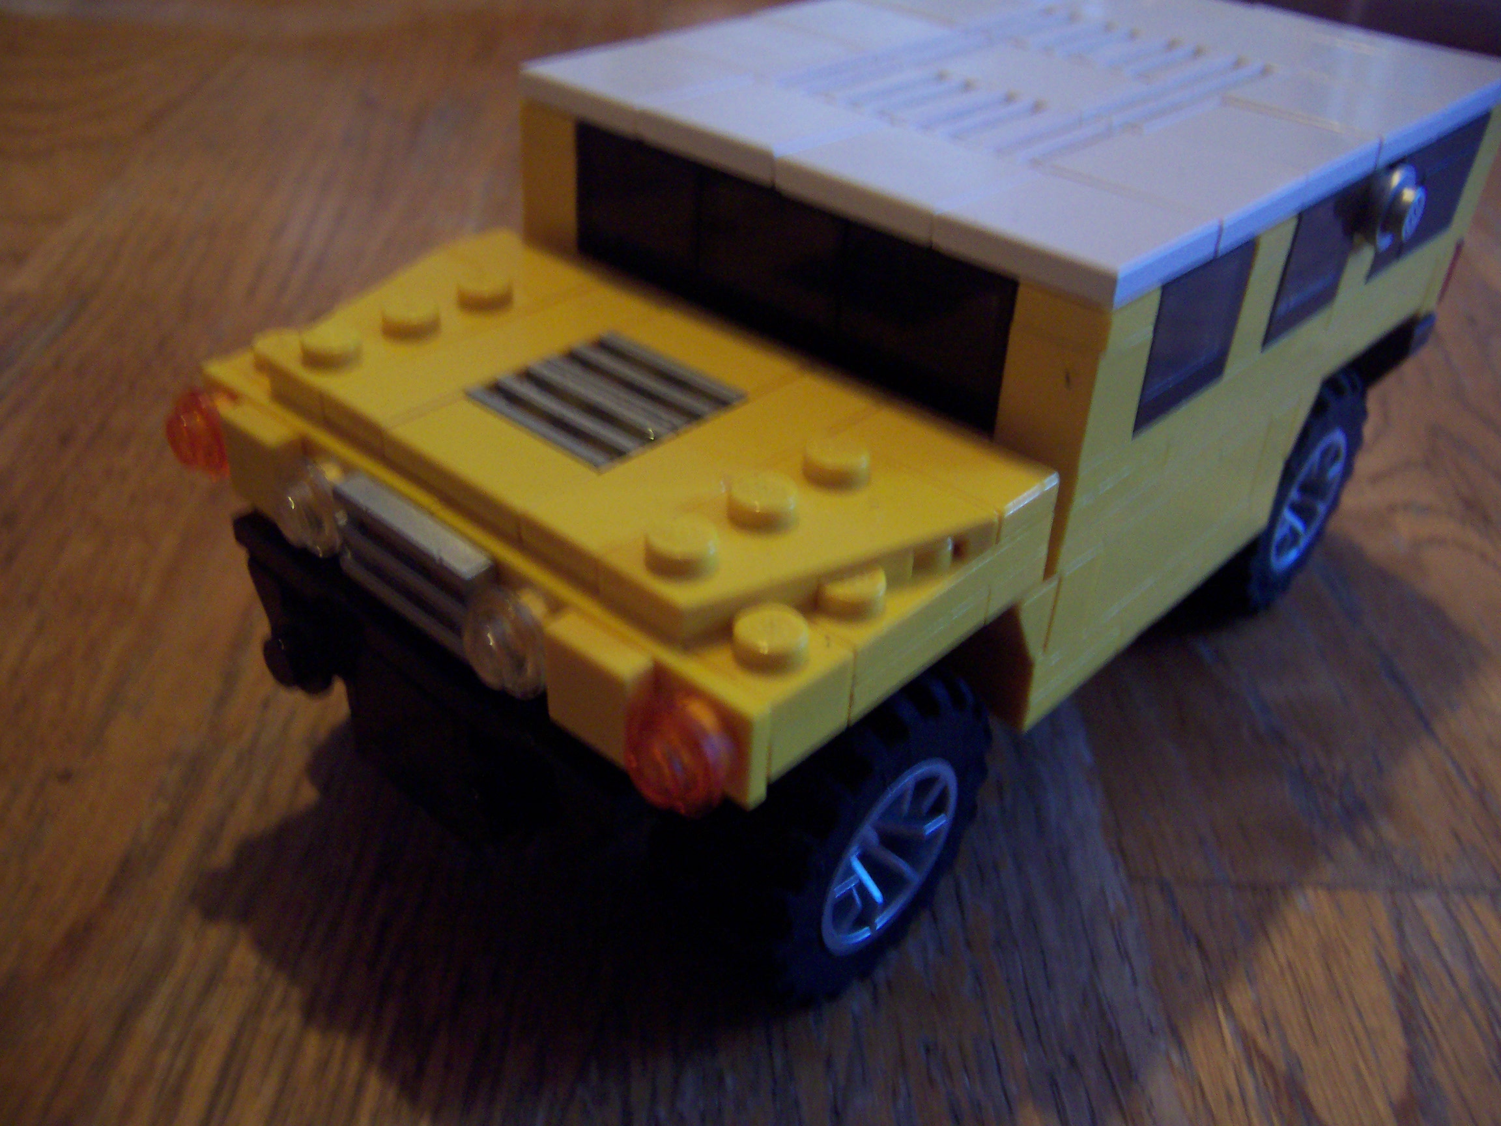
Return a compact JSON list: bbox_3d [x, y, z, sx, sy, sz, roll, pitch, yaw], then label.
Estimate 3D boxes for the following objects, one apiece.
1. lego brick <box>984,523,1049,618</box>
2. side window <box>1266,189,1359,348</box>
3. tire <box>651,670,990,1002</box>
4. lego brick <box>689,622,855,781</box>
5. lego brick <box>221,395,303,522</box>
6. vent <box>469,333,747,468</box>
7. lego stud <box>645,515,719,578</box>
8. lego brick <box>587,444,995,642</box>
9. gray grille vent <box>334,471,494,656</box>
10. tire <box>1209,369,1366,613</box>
[{"bbox_3d":[0.017,-0.001,0.110,0.008,0.006,0.008,29,43,32],"label":"lego brick"},{"bbox_3d":[0.051,-0.029,0.133,0.003,0.013,0.016,29,42,32],"label":"side window"},{"bbox_3d":[0.006,0.021,0.118,0.014,0.030,0.030,29,42,32],"label":"tire"},{"bbox_3d":[0.001,0.008,0.096,0.008,0.006,0.008,29,42,32],"label":"lego brick"},{"bbox_3d":[-0.039,-0.008,0.117,0.008,0.008,0.003,29,43,32],"label":"lego brick"},{"bbox_3d":[-0.011,-0.012,0.115,0.016,0.003,0.016,29,43,32],"label":"vent"},{"bbox_3d":[-0.004,-0.001,0.096,0.005,0.002,0.005,2,34,-2],"label":"lego stud"},{"bbox_3d":[0.004,-0.001,0.099,0.016,0.005,0.024,29,43,32],"label":"lego brick"},{"bbox_3d":[-0.024,0.000,0.106,0.016,0.008,0.003,29,43,32],"label":"gray grille vent"},{"bbox_3d":[0.059,-0.010,0.169,0.014,0.030,0.030,29,42,32],"label":"tire"}]

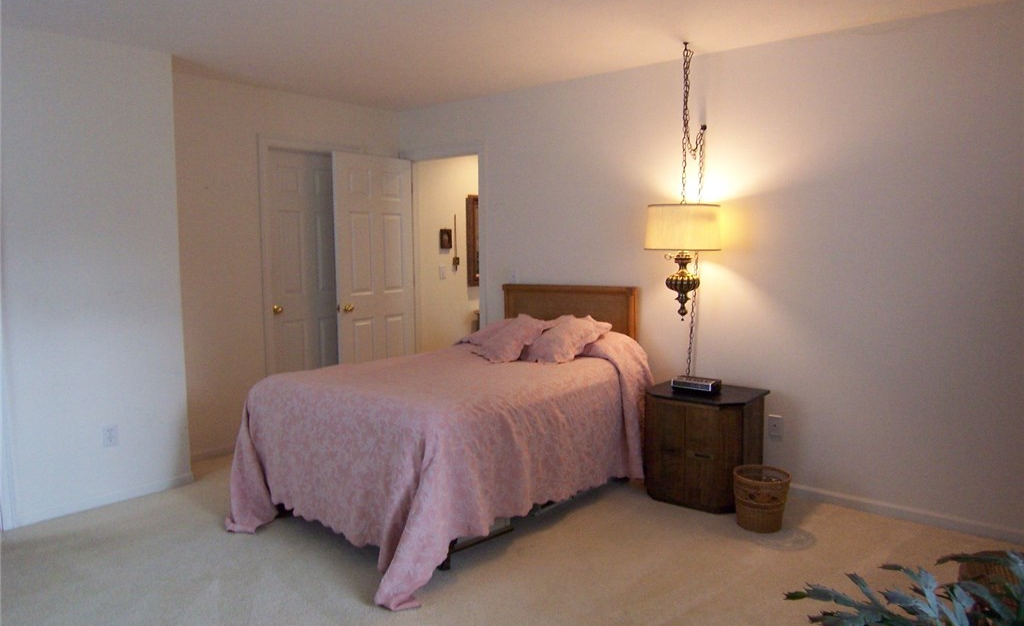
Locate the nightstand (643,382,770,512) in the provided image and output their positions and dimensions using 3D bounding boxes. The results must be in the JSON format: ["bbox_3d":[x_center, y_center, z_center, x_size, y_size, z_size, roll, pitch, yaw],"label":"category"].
[{"bbox_3d":[1.050,0.715,3.747,0.550,0.575,0.460,5,8,40],"label":"nightstand"}]

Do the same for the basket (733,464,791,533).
[{"bbox_3d":[1.218,0.910,3.341,0.270,0.272,0.270,5,8,40],"label":"basket"}]

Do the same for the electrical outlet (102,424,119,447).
[{"bbox_3d":[-2.147,0.660,3.646,0.010,0.116,0.072,5,8,40],"label":"electrical outlet"}]

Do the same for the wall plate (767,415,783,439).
[{"bbox_3d":[1.453,0.628,3.766,0.074,0.116,0.010,5,8,40],"label":"wall plate"}]

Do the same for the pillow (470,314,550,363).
[{"bbox_3d":[-0.063,0.144,4.324,0.400,0.130,0.390,7,48,51],"label":"pillow"}]

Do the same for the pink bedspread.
[{"bbox_3d":[-0.300,0.592,3.737,1.400,0.840,2.100,5,8,40],"label":"pink bedspread"}]

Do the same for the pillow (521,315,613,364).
[{"bbox_3d":[0.325,0.158,4.119,0.400,0.130,0.390,3,47,31],"label":"pillow"}]

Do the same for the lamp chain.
[{"bbox_3d":[0.988,-0.514,3.827,0.100,1.870,0.280,5,8,40],"label":"lamp chain"}]

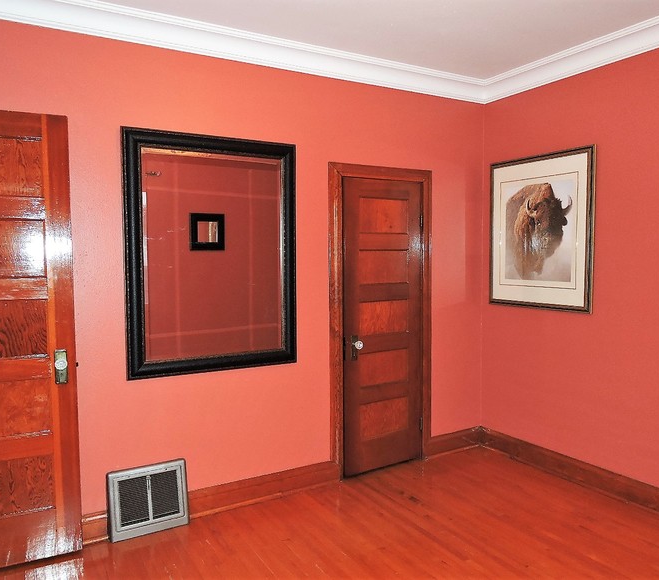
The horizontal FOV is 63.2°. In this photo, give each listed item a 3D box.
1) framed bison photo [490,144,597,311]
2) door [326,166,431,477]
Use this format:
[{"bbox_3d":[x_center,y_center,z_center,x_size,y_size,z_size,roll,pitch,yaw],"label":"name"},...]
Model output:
[{"bbox_3d":[1.458,-0.401,3.755,0.035,1.065,0.838,-3,4,-31],"label":"framed bison photo"},{"bbox_3d":[0.359,0.209,3.788,0.865,2.114,0.090,-3,4,-29],"label":"door"}]

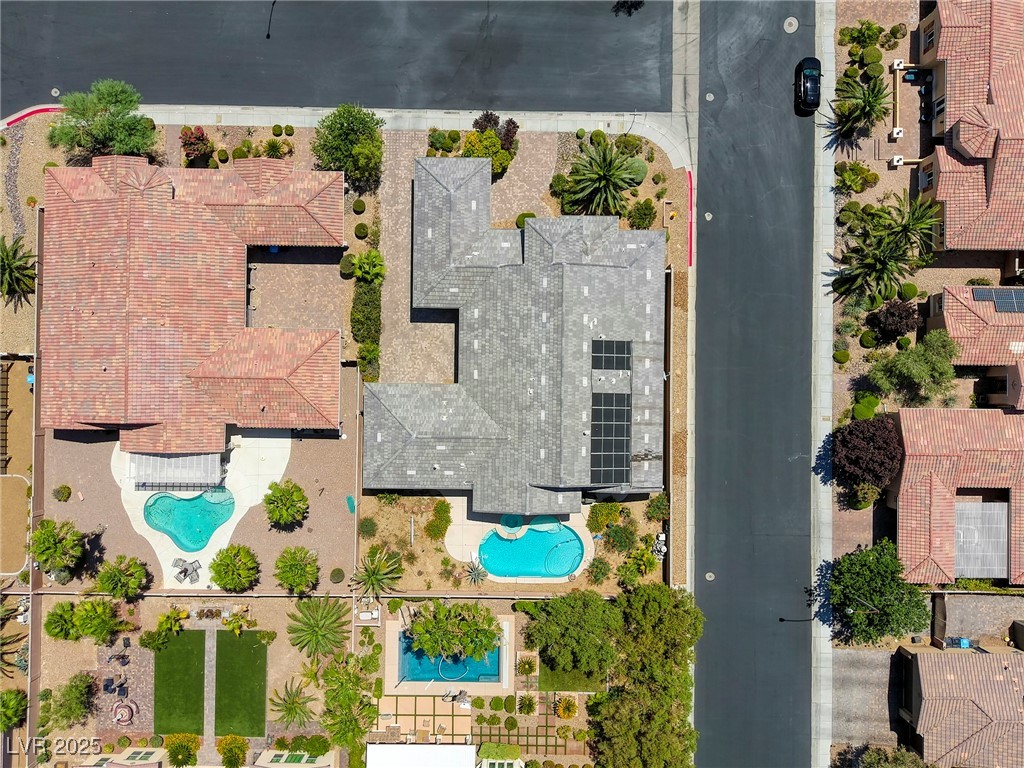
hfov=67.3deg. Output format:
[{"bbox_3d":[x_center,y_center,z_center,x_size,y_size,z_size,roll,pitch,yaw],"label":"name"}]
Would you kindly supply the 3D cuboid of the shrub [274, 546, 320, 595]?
[{"bbox_3d":[-18.496,16.090,67.009,3.790,4.400,4.110,0,91,0],"label":"shrub"}]

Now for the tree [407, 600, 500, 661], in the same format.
[{"bbox_3d":[-4.740,20.360,65.280,7.580,6.440,5.030,0,90,0],"label":"tree"}]

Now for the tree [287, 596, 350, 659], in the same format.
[{"bbox_3d":[-16.863,21.153,67.556,5.530,3.500,5.790,0,91,0],"label":"tree"}]

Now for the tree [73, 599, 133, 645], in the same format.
[{"bbox_3d":[-35.950,20.750,67.700,4.500,3.600,4.000,0,90,0],"label":"tree"}]

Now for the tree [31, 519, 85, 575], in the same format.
[{"bbox_3d":[-37.560,13.440,65.430,4.310,6.130,4.610,0,90,0],"label":"tree"}]

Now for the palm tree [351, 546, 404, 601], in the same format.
[{"bbox_3d":[-11.800,16.700,67.600,4.700,3.300,4.700,0,90,0],"label":"palm tree"}]

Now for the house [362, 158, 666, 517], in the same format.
[{"bbox_3d":[0.240,-4.130,66.350,26.000,6.300,30.700,0,90,0],"label":"house"}]

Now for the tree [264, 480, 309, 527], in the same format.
[{"bbox_3d":[-19.500,10.250,67.400,3.800,4.200,4.000,0,90,0],"label":"tree"}]

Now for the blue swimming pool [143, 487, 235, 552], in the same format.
[{"bbox_3d":[-29.140,12.290,69.900,8.200,1.000,5.800,0,90,0],"label":"blue swimming pool"}]

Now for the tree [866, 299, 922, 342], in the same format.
[{"bbox_3d":[33.780,-5.780,67.650,3.900,3.700,3.400,0,90,0],"label":"tree"}]

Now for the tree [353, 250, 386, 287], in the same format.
[{"bbox_3d":[-12.414,-10.178,67.476,2.900,2.600,2.940,0,91,0],"label":"tree"}]

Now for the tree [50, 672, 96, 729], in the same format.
[{"bbox_3d":[-38.370,27.740,67.500,3.700,4.000,3.900,0,90,0],"label":"tree"}]

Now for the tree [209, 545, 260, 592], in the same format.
[{"bbox_3d":[-23.870,15.870,66.710,4.300,3.580,4.130,0,90,0],"label":"tree"}]

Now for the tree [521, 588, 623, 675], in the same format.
[{"bbox_3d":[5.109,21.223,66.157,8.400,6.500,7.560,0,91,0],"label":"tree"}]

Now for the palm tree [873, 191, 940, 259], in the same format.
[{"bbox_3d":[33.450,-13.550,66.050,5.220,4.910,5.740,0,90,0],"label":"palm tree"}]

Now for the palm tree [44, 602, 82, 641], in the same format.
[{"bbox_3d":[-39.514,20.841,67.897,3.140,2.600,3.420,0,91,0],"label":"palm tree"}]

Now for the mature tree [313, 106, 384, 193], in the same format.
[{"bbox_3d":[-13.971,-20.374,65.940,6.250,5.300,6.340,0,91,0],"label":"mature tree"}]

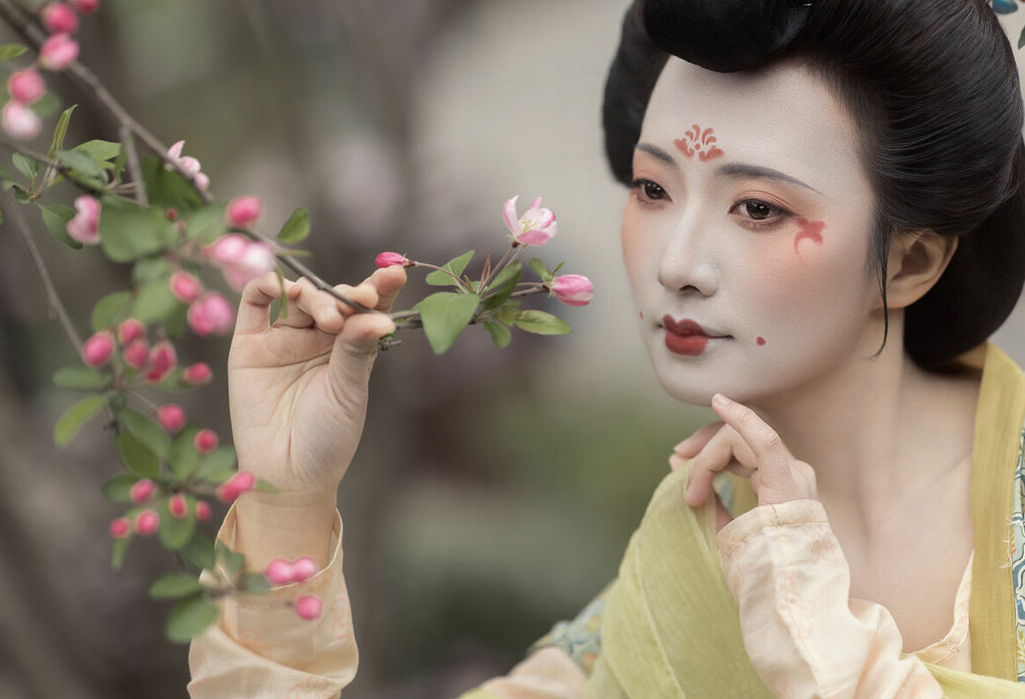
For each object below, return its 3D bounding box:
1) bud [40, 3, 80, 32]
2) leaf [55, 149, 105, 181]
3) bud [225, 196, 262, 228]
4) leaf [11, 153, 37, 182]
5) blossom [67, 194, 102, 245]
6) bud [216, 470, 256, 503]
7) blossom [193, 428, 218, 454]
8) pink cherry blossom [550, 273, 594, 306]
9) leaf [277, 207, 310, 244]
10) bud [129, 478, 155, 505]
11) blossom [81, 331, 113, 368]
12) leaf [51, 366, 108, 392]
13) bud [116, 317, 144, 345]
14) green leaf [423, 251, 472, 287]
[{"bbox_3d":[-0.215,-0.158,1.180,0.015,0.015,0.016,-1,20,-20],"label":"bud"},{"bbox_3d":[-0.210,-0.090,1.200,0.025,0.014,0.014,11,16,0],"label":"leaf"},{"bbox_3d":[-0.130,-0.067,1.200,0.017,0.016,0.015,11,6,0],"label":"bud"},{"bbox_3d":[-0.255,-0.095,1.290,0.012,0.018,0.010,-35,0,0],"label":"leaf"},{"bbox_3d":[-0.216,-0.066,1.250,0.020,0.025,0.019,1,2,22],"label":"blossom"},{"bbox_3d":[-0.135,0.067,1.210,0.021,0.012,0.013,-30,-5,9],"label":"bud"},{"bbox_3d":[-0.148,0.044,1.200,0.011,0.013,0.011,0,2,0],"label":"blossom"},{"bbox_3d":[0.031,-0.031,1.280,0.022,0.016,0.016,5,0,3],"label":"pink cherry blossom"},{"bbox_3d":[-0.109,-0.062,1.230,0.011,0.021,0.005,37,0,30],"label":"leaf"},{"bbox_3d":[-0.178,0.068,1.190,0.014,0.011,0.011,-50,-2,-38],"label":"bud"},{"bbox_3d":[-0.200,0.000,1.190,0.015,0.018,0.015,-14,6,0],"label":"blossom"},{"bbox_3d":[-0.207,0.014,1.190,0.027,0.013,0.005,0,-41,-6],"label":"leaf"},{"bbox_3d":[-0.188,-0.009,1.220,0.013,0.014,0.013,6,6,0],"label":"bud"},{"bbox_3d":[-0.033,-0.042,1.280,0.028,0.016,0.008,-35,-33,-6],"label":"green leaf"}]

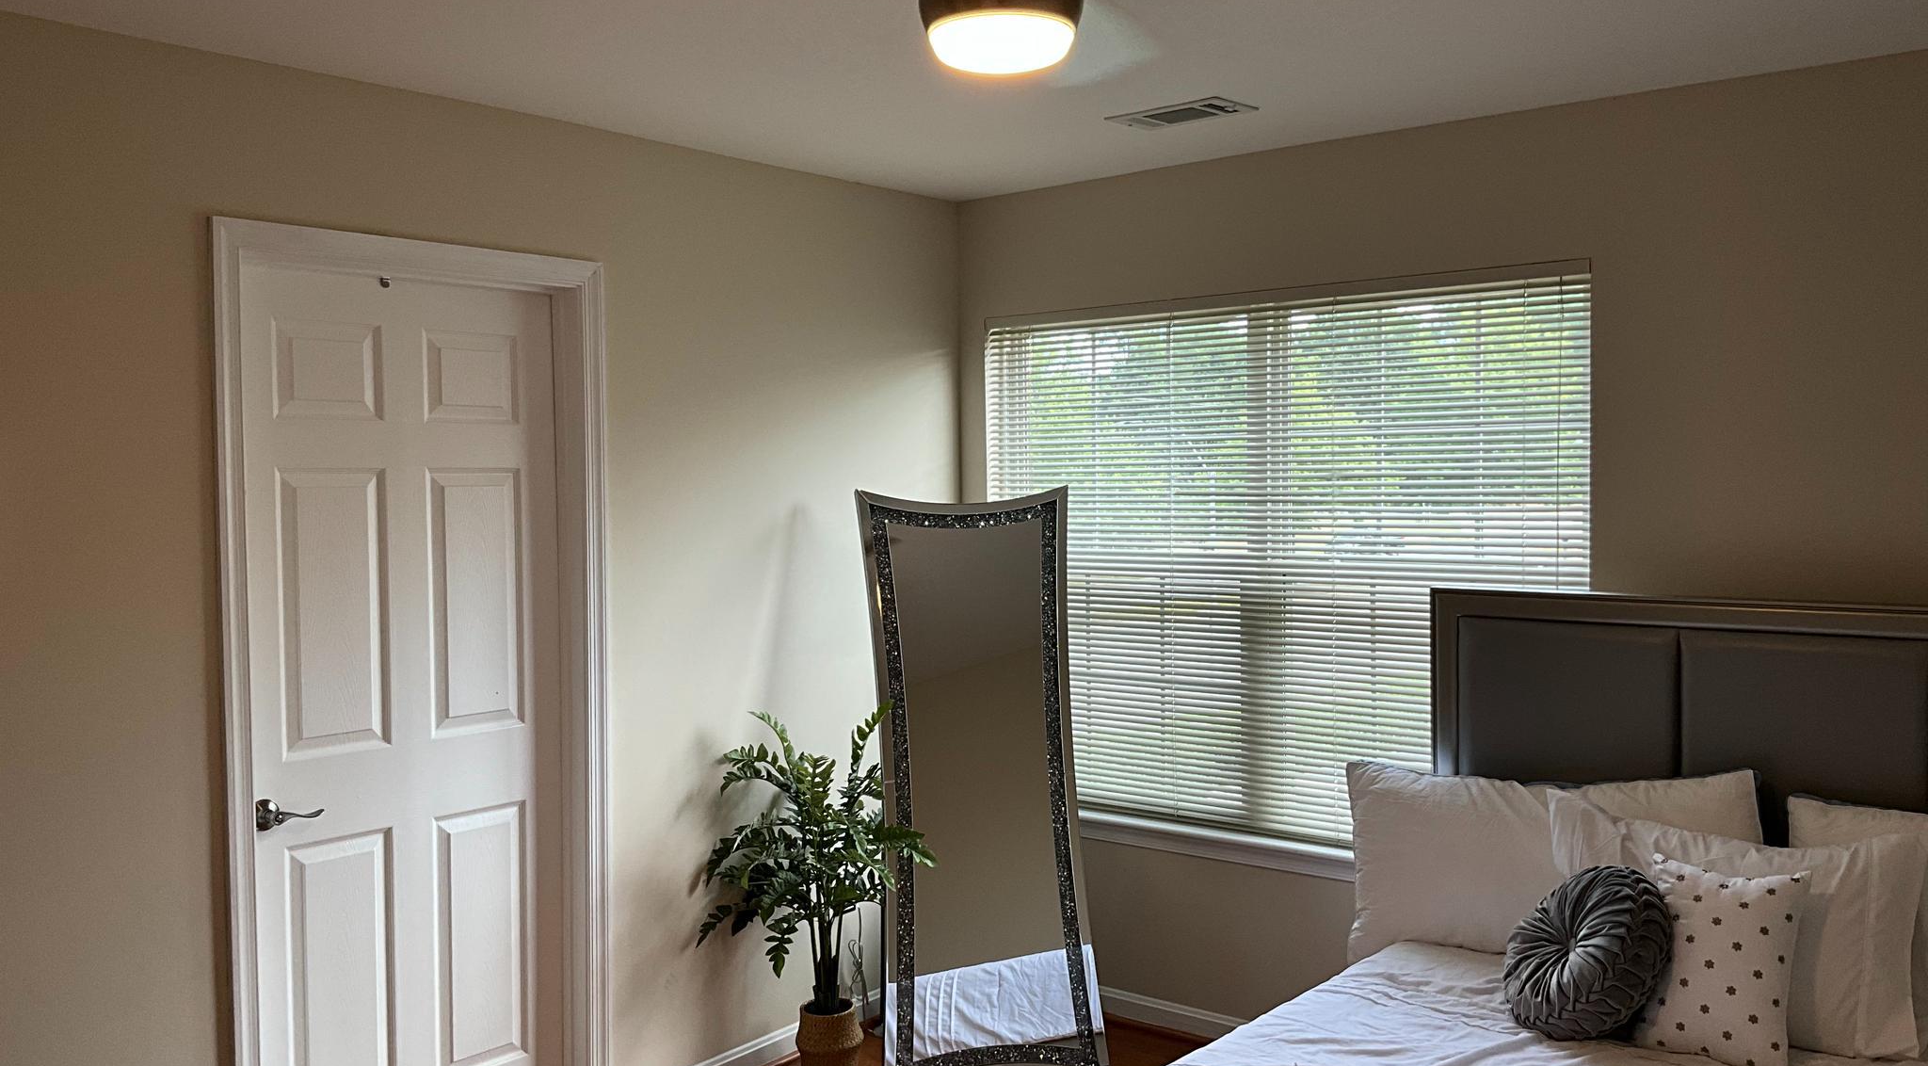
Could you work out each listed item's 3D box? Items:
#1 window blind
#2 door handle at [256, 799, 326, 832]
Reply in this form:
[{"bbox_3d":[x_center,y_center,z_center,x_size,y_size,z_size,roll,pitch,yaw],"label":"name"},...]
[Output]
[{"bbox_3d":[0.778,0.095,4.314,1.775,1.427,0.060,1,2,40],"label":"window blind"},{"bbox_3d":[-1.406,0.586,3.355,0.065,0.067,0.140,1,2,40],"label":"door handle"}]

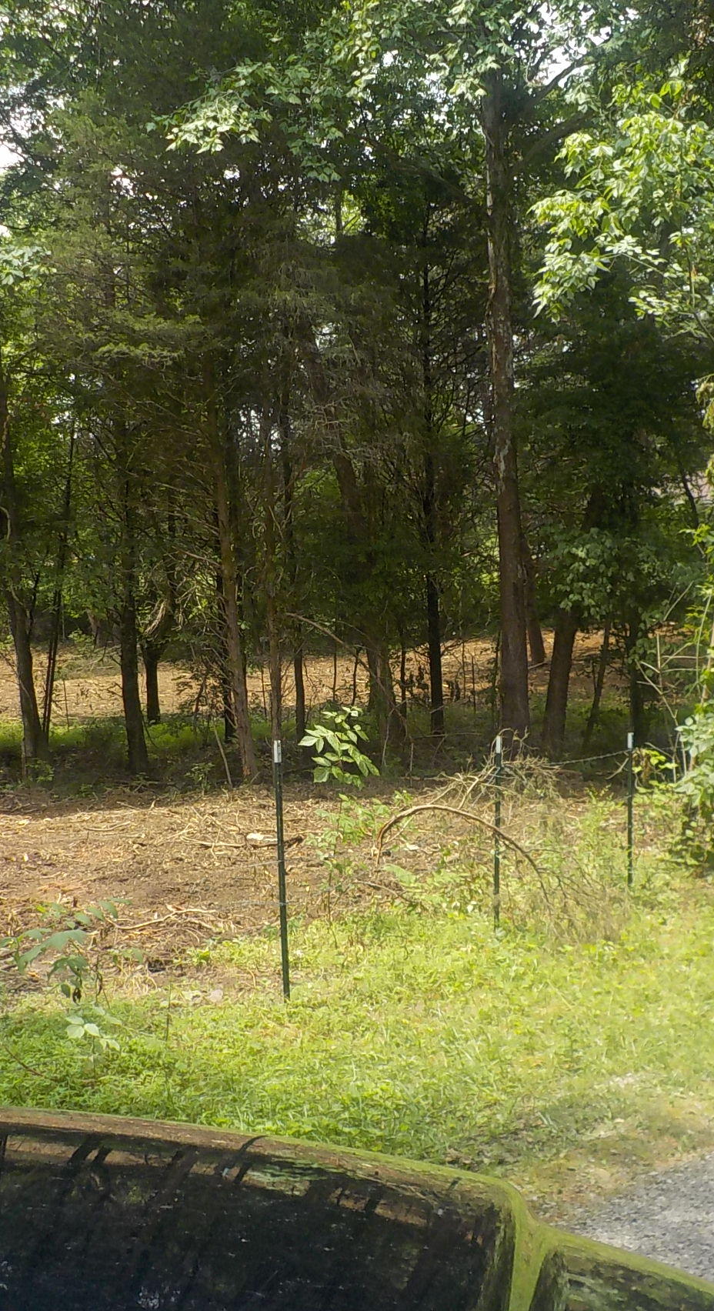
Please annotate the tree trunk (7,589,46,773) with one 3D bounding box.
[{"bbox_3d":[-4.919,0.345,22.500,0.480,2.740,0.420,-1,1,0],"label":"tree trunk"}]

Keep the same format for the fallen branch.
[{"bbox_3d":[0.700,1.292,10.500,1.200,0.530,0.450,-1,1,0],"label":"fallen branch"}]

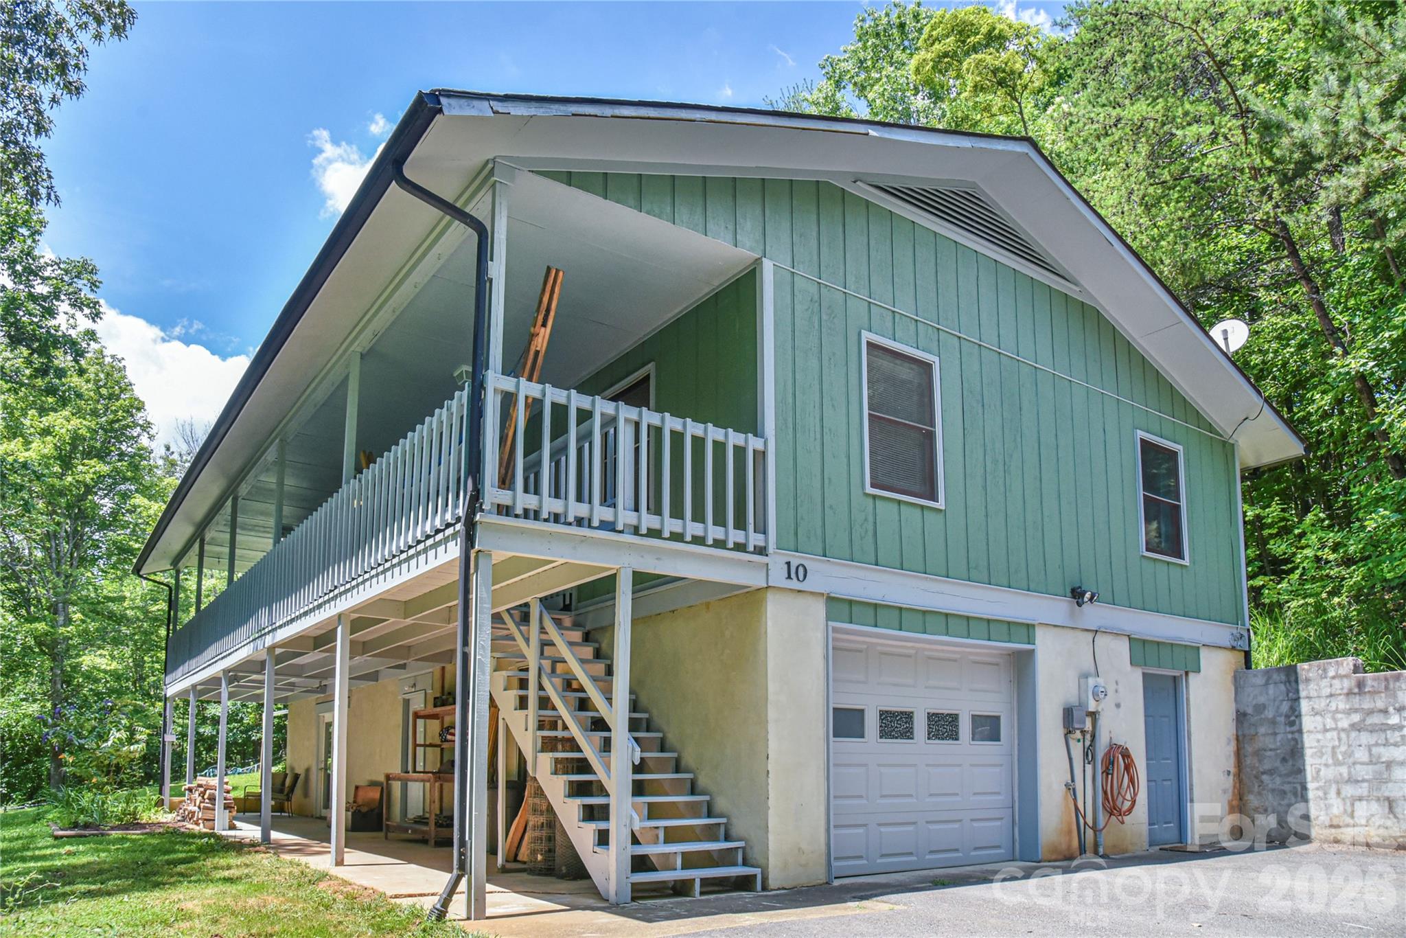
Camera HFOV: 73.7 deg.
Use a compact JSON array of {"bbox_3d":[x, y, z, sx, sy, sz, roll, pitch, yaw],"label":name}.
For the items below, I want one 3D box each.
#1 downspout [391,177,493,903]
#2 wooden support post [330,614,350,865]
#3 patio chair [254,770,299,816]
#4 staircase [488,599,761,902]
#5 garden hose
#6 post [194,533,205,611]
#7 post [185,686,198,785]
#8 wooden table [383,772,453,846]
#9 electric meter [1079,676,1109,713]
[{"bbox_3d":[-1.850,0.415,6.526,0.640,5.200,0.150,5,-9,-36],"label":"downspout"},{"bbox_3d":[-3.522,2.633,9.120,0.100,2.420,0.100,7,-12,-35],"label":"wooden support post"},{"bbox_3d":[-8.356,6.367,18.400,0.750,0.880,0.620,5,-9,-36],"label":"patio chair"},{"bbox_3d":[-0.974,2.295,8.618,1.200,2.650,3.300,5,-9,-36],"label":"staircase"},{"bbox_3d":[4.508,3.515,10.411,1.150,0.970,0.200,5,-9,-36],"label":"garden hose"},{"bbox_3d":[-9.356,2.333,17.400,0.110,2.250,0.110,5,-9,-36],"label":"post"},{"bbox_3d":[-9.397,5.227,17.200,0.110,2.470,0.110,5,-9,-36],"label":"post"},{"bbox_3d":[-3.509,4.373,12.104,0.600,0.870,1.300,5,-9,-36],"label":"wooden table"},{"bbox_3d":[4.237,2.438,10.150,0.250,0.360,0.200,7,-12,-35],"label":"electric meter"}]

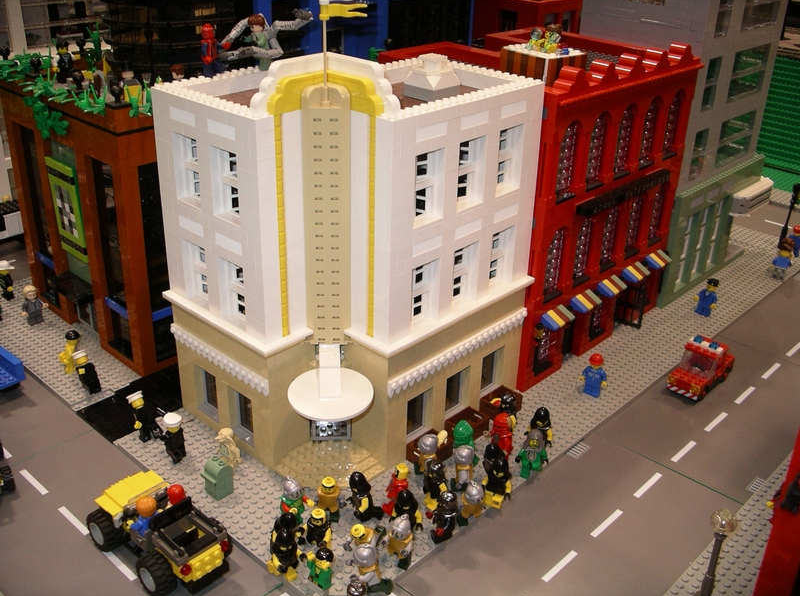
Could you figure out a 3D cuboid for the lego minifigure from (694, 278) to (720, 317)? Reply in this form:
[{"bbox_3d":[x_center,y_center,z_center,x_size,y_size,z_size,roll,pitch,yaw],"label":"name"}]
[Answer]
[{"bbox_3d":[0.345,-0.001,0.959,0.025,0.043,0.015,26,31,38],"label":"lego minifigure"}]

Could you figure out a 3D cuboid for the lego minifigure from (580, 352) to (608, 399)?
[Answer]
[{"bbox_3d":[0.181,0.071,0.795,0.026,0.043,0.013,24,34,38],"label":"lego minifigure"}]

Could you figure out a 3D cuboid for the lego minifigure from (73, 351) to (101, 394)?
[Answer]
[{"bbox_3d":[-0.288,0.068,0.783,0.024,0.043,0.015,26,48,38],"label":"lego minifigure"}]

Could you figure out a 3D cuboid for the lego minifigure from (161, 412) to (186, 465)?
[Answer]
[{"bbox_3d":[-0.183,0.114,0.697,0.024,0.041,0.018,-17,32,-33],"label":"lego minifigure"}]

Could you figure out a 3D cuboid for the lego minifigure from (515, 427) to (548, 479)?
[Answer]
[{"bbox_3d":[0.107,0.123,0.685,0.027,0.043,0.017,8,27,12],"label":"lego minifigure"}]

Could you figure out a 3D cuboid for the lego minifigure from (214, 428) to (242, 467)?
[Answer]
[{"bbox_3d":[-0.138,0.121,0.689,0.024,0.033,0.015,22,33,36],"label":"lego minifigure"}]

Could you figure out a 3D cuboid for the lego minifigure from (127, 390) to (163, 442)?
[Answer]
[{"bbox_3d":[-0.217,0.100,0.724,0.025,0.043,0.017,-26,24,-28],"label":"lego minifigure"}]

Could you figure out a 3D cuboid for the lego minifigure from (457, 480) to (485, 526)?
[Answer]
[{"bbox_3d":[0.054,0.153,0.637,0.025,0.043,0.017,-15,45,-22],"label":"lego minifigure"}]

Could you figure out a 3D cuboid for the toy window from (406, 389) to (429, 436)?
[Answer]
[{"bbox_3d":[0.009,0.094,0.714,0.008,0.046,0.032,24,34,38],"label":"toy window"}]

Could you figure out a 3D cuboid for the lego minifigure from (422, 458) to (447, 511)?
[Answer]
[{"bbox_3d":[0.026,0.142,0.650,0.024,0.042,0.017,23,34,37],"label":"lego minifigure"}]

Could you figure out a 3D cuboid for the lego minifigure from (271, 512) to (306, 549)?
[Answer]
[{"bbox_3d":[-0.078,0.168,0.600,0.018,0.042,0.025,25,35,37],"label":"lego minifigure"}]

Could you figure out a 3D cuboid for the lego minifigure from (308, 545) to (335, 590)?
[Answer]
[{"bbox_3d":[-0.051,0.182,0.559,0.024,0.042,0.015,22,32,35],"label":"lego minifigure"}]

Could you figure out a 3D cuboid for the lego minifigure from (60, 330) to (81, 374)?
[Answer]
[{"bbox_3d":[-0.314,0.051,0.813,0.016,0.042,0.024,-1,26,-33],"label":"lego minifigure"}]

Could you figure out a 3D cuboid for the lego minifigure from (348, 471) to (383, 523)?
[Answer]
[{"bbox_3d":[-0.027,0.145,0.634,0.021,0.041,0.024,-11,29,-24],"label":"lego minifigure"}]

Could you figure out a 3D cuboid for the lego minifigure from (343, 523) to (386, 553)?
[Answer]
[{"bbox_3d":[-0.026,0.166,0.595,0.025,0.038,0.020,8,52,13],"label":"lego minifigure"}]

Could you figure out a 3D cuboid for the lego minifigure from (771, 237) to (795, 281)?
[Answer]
[{"bbox_3d":[0.472,-0.045,1.052,0.024,0.044,0.016,26,28,38],"label":"lego minifigure"}]

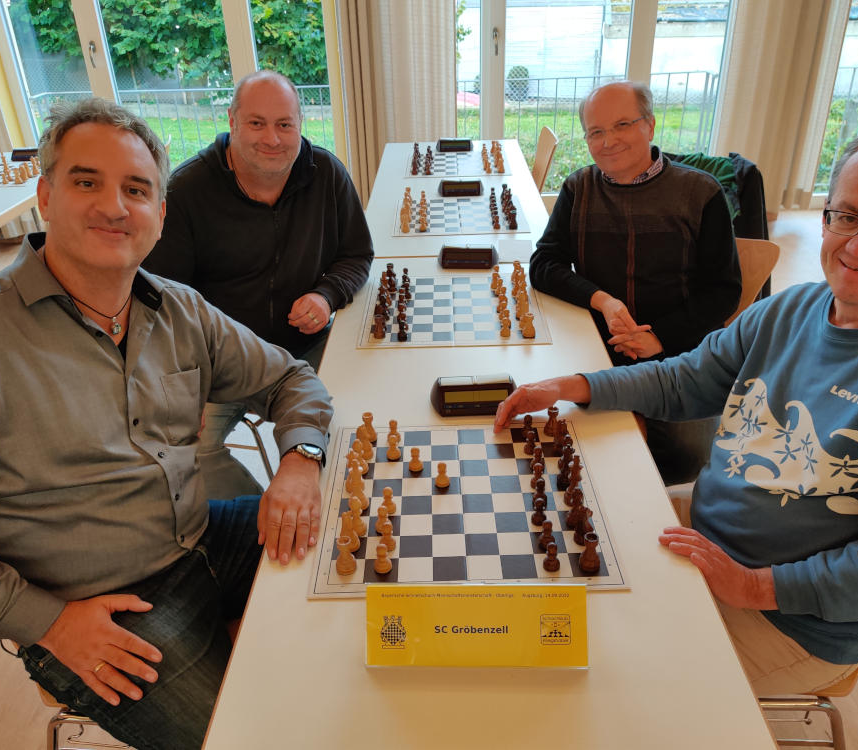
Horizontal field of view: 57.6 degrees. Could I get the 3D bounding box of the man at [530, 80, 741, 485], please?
[{"bbox_3d":[0.496,-0.075,2.121,0.550,1.300,0.710,12,31,25],"label":"man"}]

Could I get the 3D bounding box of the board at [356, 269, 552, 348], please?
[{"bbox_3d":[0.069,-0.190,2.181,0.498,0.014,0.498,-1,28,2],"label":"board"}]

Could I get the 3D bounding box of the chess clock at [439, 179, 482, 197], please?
[{"bbox_3d":[0.138,-0.782,3.227,0.192,0.061,0.103,0,28,4],"label":"chess clock"}]

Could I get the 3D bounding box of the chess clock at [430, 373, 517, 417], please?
[{"bbox_3d":[0.098,0.036,1.689,0.192,0.061,0.103,-2,28,1],"label":"chess clock"}]

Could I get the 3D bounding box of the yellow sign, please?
[{"bbox_3d":[0.065,0.333,1.089,0.303,0.100,0.098,-1,28,3],"label":"yellow sign"}]

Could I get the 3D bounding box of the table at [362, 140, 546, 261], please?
[{"bbox_3d":[0.123,-0.491,3.534,0.700,0.740,1.810,-1,28,2],"label":"table"}]

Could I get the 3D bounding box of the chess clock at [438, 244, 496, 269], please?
[{"bbox_3d":[0.124,-0.383,2.477,0.192,0.061,0.103,0,28,5],"label":"chess clock"}]

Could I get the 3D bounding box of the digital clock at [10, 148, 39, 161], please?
[{"bbox_3d":[-2.117,-1.179,4.141,0.192,0.061,0.103,0,28,3],"label":"digital clock"}]

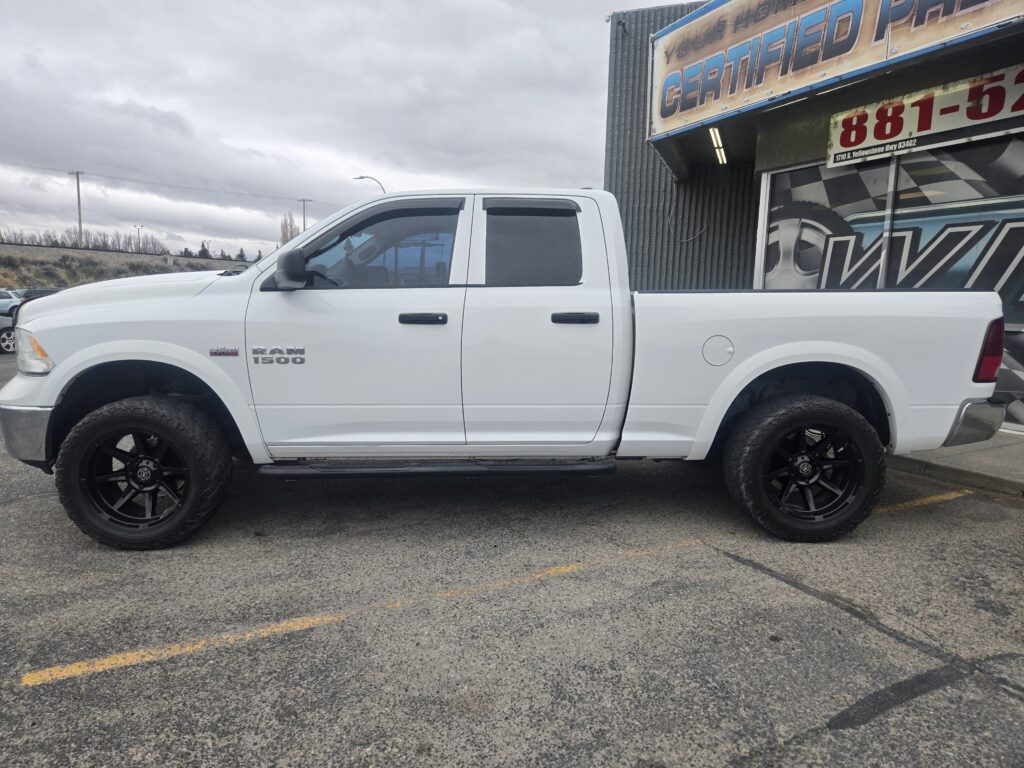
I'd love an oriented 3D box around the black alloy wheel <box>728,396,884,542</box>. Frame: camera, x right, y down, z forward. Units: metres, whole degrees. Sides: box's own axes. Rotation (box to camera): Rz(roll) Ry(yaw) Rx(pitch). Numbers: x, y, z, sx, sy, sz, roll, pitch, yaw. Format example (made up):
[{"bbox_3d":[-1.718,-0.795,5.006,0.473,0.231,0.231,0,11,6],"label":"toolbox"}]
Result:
[{"bbox_3d":[1.611,0.463,3.764,0.805,0.805,0.295,0,8,-2],"label":"black alloy wheel"}]

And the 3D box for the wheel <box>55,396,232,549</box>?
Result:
[{"bbox_3d":[-1.956,0.476,3.644,0.805,0.805,0.295,0,8,-2],"label":"wheel"}]

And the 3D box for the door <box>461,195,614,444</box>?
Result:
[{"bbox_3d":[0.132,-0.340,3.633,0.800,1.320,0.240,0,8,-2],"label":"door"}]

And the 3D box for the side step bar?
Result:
[{"bbox_3d":[-0.392,0.465,3.676,1.900,0.085,0.150,0,8,-2],"label":"side step bar"}]

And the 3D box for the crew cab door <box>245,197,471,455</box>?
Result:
[{"bbox_3d":[-0.782,-0.337,3.602,1.175,1.330,0.240,0,8,-2],"label":"crew cab door"}]

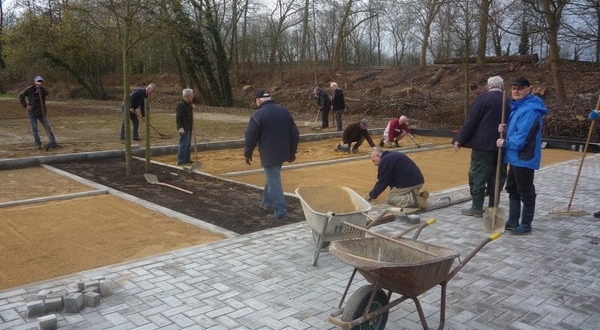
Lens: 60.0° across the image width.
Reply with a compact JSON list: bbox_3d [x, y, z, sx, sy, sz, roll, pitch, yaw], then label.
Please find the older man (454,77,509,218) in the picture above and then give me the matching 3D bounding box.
[{"bbox_3d":[2.372,-0.256,6.657,0.640,1.760,0.460,0,8,-1],"label":"older man"}]

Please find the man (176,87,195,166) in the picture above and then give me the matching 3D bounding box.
[{"bbox_3d":[-2.484,-0.830,11.251,0.386,1.611,0.487,-3,9,-24],"label":"man"}]

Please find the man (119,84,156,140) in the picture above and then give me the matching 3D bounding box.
[{"bbox_3d":[-4.395,-1.435,14.154,0.913,1.575,0.528,-2,8,-16],"label":"man"}]

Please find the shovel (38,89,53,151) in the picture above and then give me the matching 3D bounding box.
[{"bbox_3d":[-5.903,-1.087,12.028,0.183,1.522,0.244,-11,7,-4],"label":"shovel"}]

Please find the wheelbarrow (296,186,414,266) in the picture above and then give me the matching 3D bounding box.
[{"bbox_3d":[0.355,0.570,4.767,0.620,0.620,1.400,-2,8,-15],"label":"wheelbarrow"}]

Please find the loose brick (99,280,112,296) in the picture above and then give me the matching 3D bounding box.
[{"bbox_3d":[-1.478,0.936,3.961,0.077,0.102,0.066,-3,9,-21],"label":"loose brick"}]

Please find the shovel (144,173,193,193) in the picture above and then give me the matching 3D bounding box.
[{"bbox_3d":[-2.152,0.269,8.521,0.254,0.173,1.537,-7,11,-41],"label":"shovel"}]

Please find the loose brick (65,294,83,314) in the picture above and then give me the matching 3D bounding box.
[{"bbox_3d":[-1.599,0.975,3.684,0.079,0.102,0.094,0,8,-2],"label":"loose brick"}]

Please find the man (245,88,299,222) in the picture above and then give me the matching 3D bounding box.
[{"bbox_3d":[-0.351,-0.141,6.561,0.650,1.594,0.507,-4,9,-30],"label":"man"}]

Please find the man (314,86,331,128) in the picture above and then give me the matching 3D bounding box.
[{"bbox_3d":[0.850,-2.087,18.943,0.589,1.492,0.507,-1,8,-12],"label":"man"}]

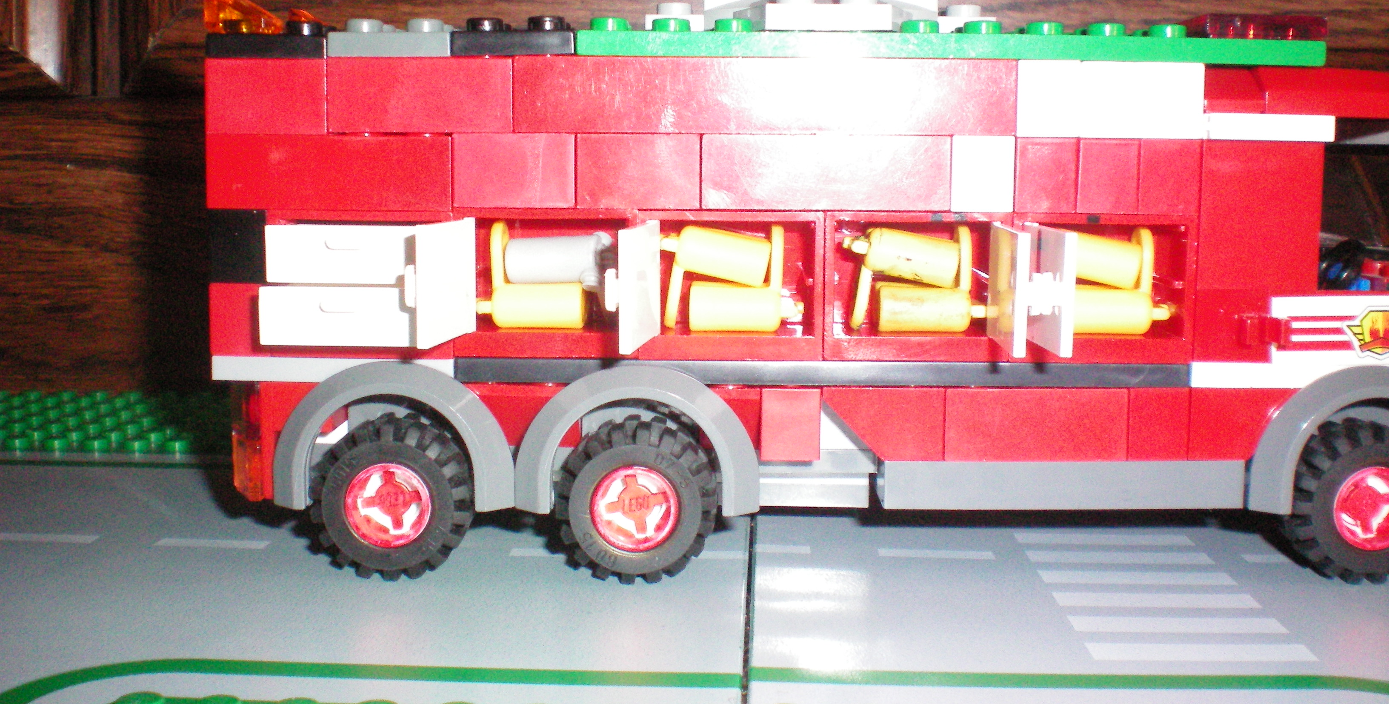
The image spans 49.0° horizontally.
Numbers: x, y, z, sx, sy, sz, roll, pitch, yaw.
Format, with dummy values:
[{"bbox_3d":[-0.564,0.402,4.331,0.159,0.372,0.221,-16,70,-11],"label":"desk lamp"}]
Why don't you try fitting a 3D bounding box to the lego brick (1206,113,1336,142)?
[{"bbox_3d":[0.073,-0.029,0.197,0.016,0.003,0.008,0,7,1],"label":"lego brick"}]

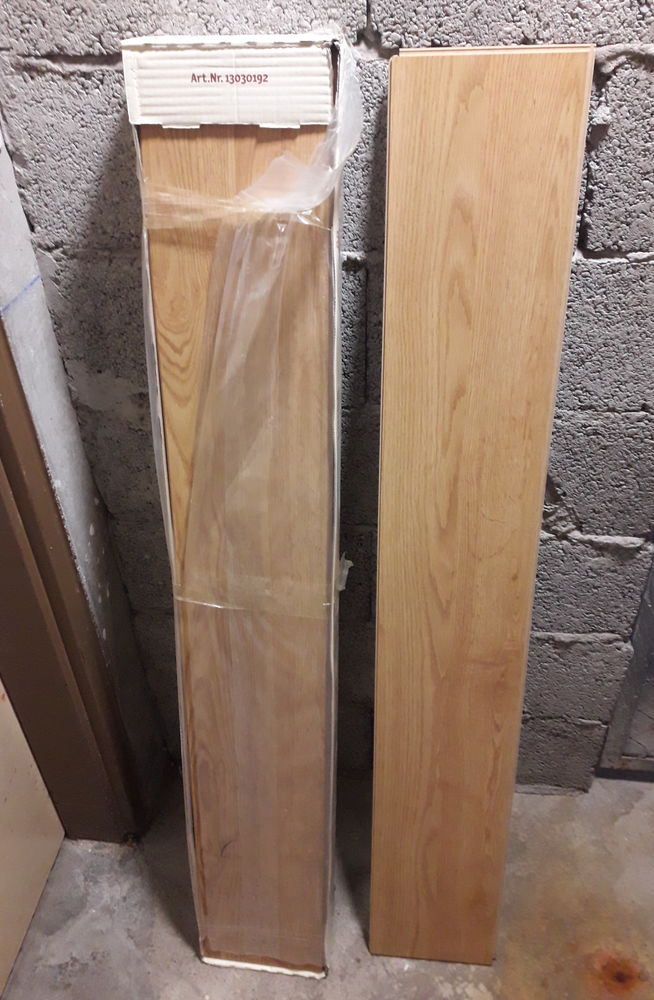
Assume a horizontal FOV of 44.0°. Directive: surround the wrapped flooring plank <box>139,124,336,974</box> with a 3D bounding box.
[{"bbox_3d":[-0.095,0.161,1.061,0.197,1.260,0.056,3,24,6],"label":"wrapped flooring plank"}]

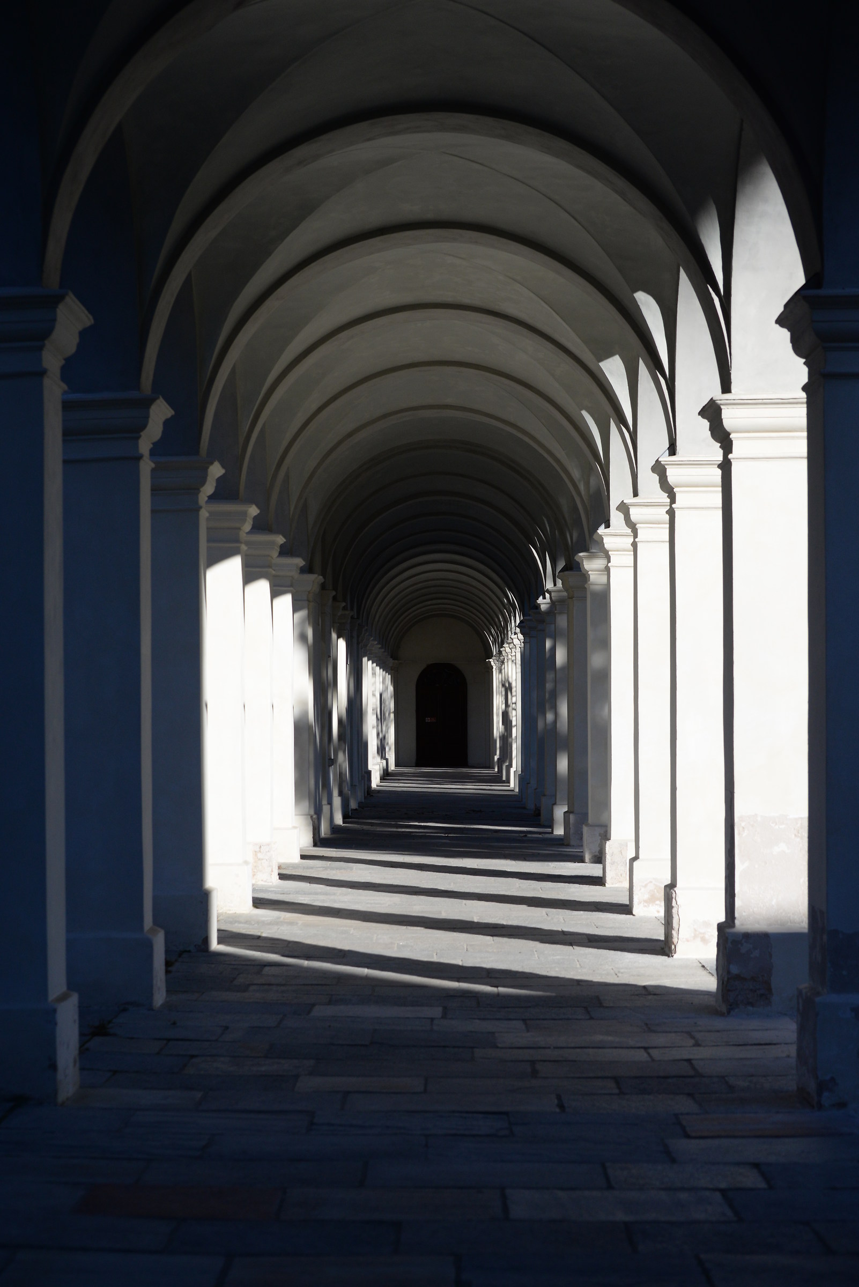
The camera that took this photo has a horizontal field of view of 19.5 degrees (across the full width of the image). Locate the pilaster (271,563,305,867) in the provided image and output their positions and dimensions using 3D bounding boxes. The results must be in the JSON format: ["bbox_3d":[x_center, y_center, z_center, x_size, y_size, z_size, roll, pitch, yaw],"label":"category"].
[{"bbox_3d":[-1.704,0.717,26.449,0.700,3.250,0.700,0,-2,0],"label":"pilaster"}]

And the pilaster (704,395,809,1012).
[{"bbox_3d":[1.867,0.321,13.517,0.700,3.250,0.700,0,-2,0],"label":"pilaster"}]

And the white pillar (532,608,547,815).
[{"bbox_3d":[2.011,1.093,39.341,0.700,3.250,0.700,0,-2,0],"label":"white pillar"}]

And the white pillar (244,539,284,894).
[{"bbox_3d":[-1.722,0.621,23.221,0.700,3.250,0.700,0,-2,0],"label":"white pillar"}]

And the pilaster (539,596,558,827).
[{"bbox_3d":[1.854,0.960,35.162,0.630,3.168,0.630,0,-2,0],"label":"pilaster"}]

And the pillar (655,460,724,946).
[{"bbox_3d":[1.790,0.410,16.260,0.630,3.168,0.630,0,-2,0],"label":"pillar"}]

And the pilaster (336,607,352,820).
[{"bbox_3d":[-1.515,1.050,38.240,0.630,3.168,0.630,0,-2,0],"label":"pilaster"}]

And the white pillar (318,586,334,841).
[{"bbox_3d":[-1.540,0.877,32.301,0.630,3.168,0.630,0,-2,0],"label":"white pillar"}]

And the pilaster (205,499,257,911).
[{"bbox_3d":[-1.663,0.504,19.483,0.630,3.168,0.630,0,-2,0],"label":"pilaster"}]

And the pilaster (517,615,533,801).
[{"bbox_3d":[1.884,1.227,44.320,0.630,3.168,0.630,0,-2,0],"label":"pilaster"}]

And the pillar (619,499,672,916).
[{"bbox_3d":[1.903,0.514,19.973,0.700,3.250,0.700,0,-2,0],"label":"pillar"}]

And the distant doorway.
[{"bbox_3d":[0.394,2.246,78.454,1.623,3.262,0.300,0,-2,0],"label":"distant doorway"}]

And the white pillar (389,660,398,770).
[{"bbox_3d":[-1.426,2.214,76.481,0.700,3.250,0.700,0,-2,0],"label":"white pillar"}]

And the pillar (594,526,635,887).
[{"bbox_3d":[1.921,0.611,23.201,0.700,3.250,0.700,0,-2,0],"label":"pillar"}]

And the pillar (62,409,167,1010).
[{"bbox_3d":[-1.683,0.317,13.068,0.630,3.168,0.630,0,-2,0],"label":"pillar"}]

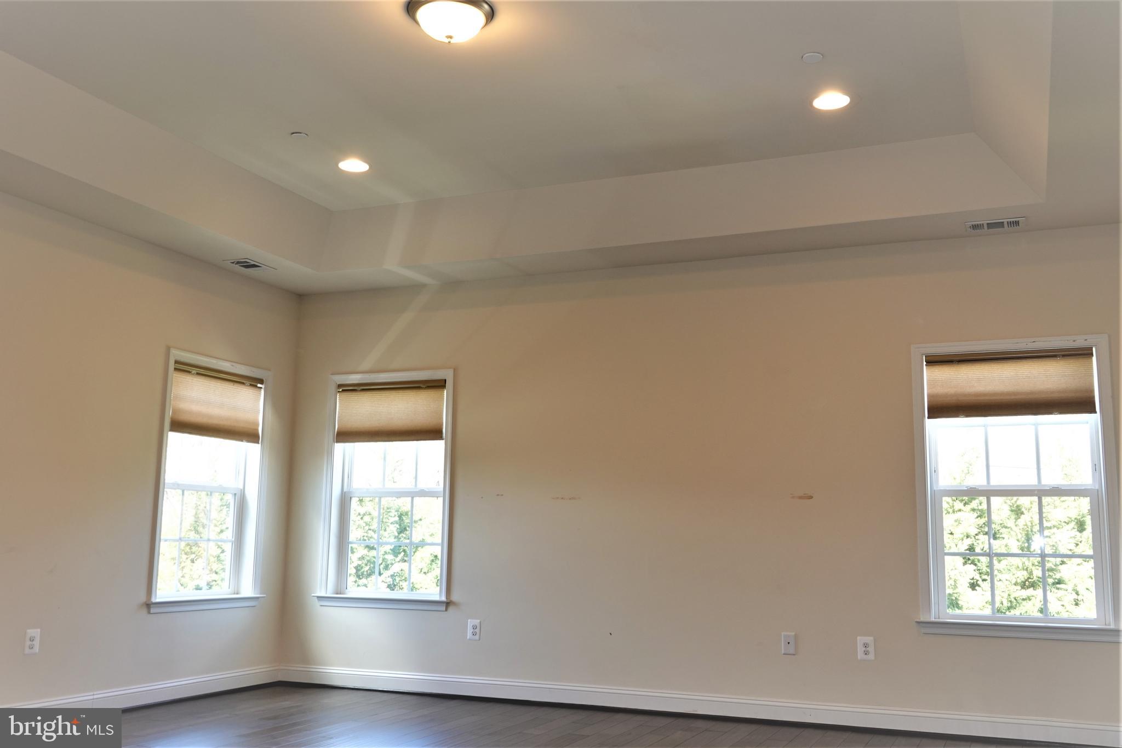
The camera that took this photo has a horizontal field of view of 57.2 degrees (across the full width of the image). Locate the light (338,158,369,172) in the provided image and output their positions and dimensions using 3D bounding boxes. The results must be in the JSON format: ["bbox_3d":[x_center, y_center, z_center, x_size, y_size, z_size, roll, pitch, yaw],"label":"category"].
[{"bbox_3d":[-1.145,-1.147,5.684,0.175,0.030,0.175,1,-9,0],"label":"light"}]

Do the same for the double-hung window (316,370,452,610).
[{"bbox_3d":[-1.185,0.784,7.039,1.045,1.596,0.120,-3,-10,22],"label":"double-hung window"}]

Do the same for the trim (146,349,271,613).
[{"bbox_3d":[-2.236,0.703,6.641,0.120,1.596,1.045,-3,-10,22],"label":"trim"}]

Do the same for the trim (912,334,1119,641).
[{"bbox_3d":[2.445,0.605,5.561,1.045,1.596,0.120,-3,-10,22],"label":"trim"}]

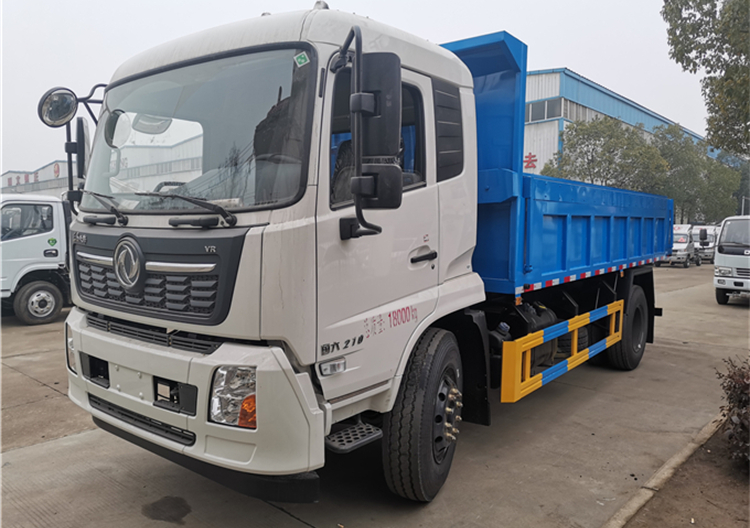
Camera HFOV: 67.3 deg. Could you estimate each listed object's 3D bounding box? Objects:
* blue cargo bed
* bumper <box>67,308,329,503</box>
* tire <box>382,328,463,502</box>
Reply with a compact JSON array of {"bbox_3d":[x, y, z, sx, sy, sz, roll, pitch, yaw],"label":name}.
[{"bbox_3d":[1.490,-0.825,6.440,2.450,1.694,5.258,3,5,38],"label":"blue cargo bed"},{"bbox_3d":[-1.206,0.697,3.168,2.283,0.737,0.404,3,5,38],"label":"bumper"},{"bbox_3d":[0.326,0.928,3.533,0.280,1.020,1.020,2,4,21],"label":"tire"}]

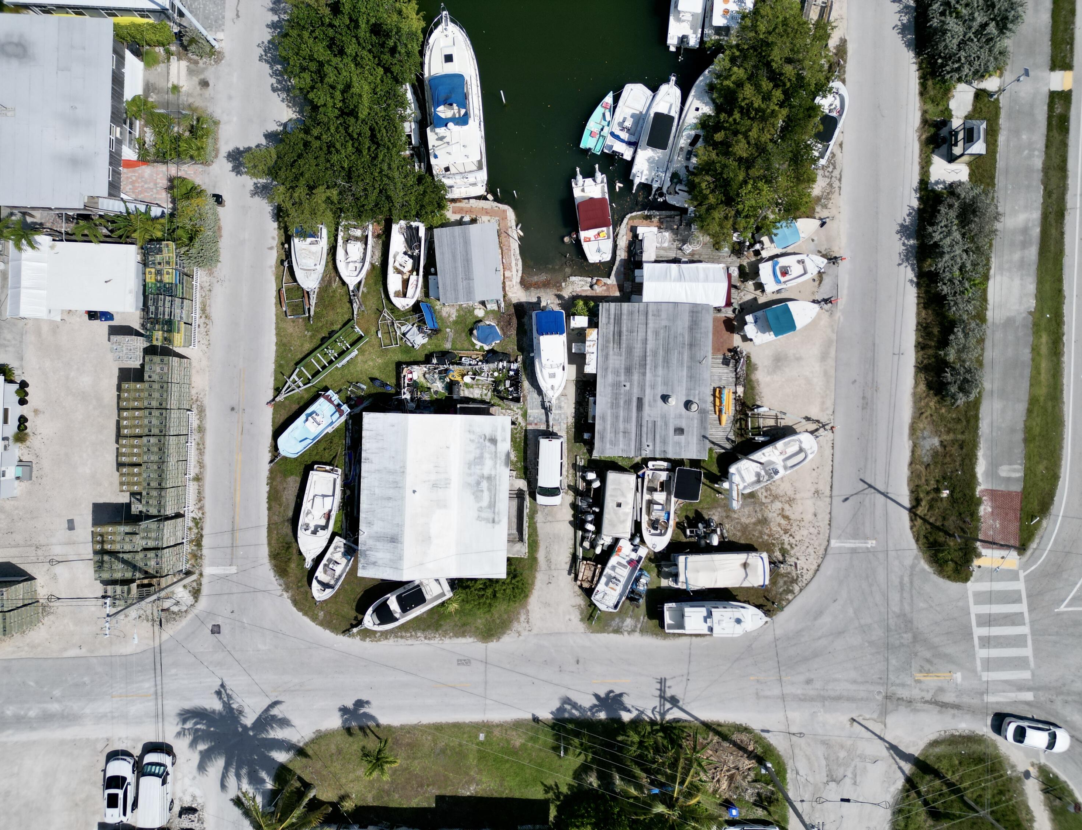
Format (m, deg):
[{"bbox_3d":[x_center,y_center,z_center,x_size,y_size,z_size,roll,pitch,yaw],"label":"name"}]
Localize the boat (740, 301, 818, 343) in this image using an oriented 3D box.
[{"bbox_3d":[17.730,-6.960,56.300,5.700,1.950,2.400,-18,90,0],"label":"boat"}]

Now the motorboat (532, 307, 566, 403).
[{"bbox_3d":[0.770,-4.420,56.490,2.450,2.720,6.660,-3,90,0],"label":"motorboat"}]

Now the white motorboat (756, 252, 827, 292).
[{"bbox_3d":[18.820,-10.710,56.990,4.940,1.510,2.150,-15,90,0],"label":"white motorboat"}]

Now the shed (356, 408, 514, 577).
[{"bbox_3d":[-7.664,5.874,56.379,10.649,4.100,11.766,2,89,0],"label":"shed"}]

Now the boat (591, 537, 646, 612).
[{"bbox_3d":[5.770,11.970,56.350,2.000,1.600,5.650,26,90,0],"label":"boat"}]

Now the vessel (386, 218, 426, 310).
[{"bbox_3d":[-10.087,-11.061,57.736,2.600,1.700,6.696,4,89,0],"label":"vessel"}]

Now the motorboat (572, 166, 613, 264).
[{"bbox_3d":[4.030,-15.250,57.800,2.540,2.220,7.460,-8,90,0],"label":"motorboat"}]

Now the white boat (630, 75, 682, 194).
[{"bbox_3d":[8.983,-21.278,58.677,2.600,2.900,9.160,14,89,0],"label":"white boat"}]

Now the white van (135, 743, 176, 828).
[{"bbox_3d":[-28.749,27.968,57.130,2.000,2.080,5.380,3,89,0],"label":"white van"}]

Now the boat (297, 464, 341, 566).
[{"bbox_3d":[-16.300,7.460,56.300,2.350,1.800,7.400,11,90,0],"label":"boat"}]

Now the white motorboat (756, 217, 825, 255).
[{"bbox_3d":[18.470,-13.450,56.790,4.990,1.920,1.970,-20,90,0],"label":"white motorboat"}]

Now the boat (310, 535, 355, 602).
[{"bbox_3d":[-15.300,11.500,56.550,1.900,1.450,4.900,28,90,0],"label":"boat"}]

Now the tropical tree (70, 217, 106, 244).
[{"bbox_3d":[-32.200,-13.200,55.800,2.500,3.300,2.200,0,90,0],"label":"tropical tree"}]

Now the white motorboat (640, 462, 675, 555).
[{"bbox_3d":[8.610,6.810,56.790,2.290,1.820,6.510,2,90,0],"label":"white motorboat"}]

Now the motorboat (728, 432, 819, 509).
[{"bbox_3d":[16.950,3.480,56.400,6.900,1.600,2.350,-26,90,0],"label":"motorboat"}]

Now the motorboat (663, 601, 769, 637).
[{"bbox_3d":[12.949,14.985,56.738,7.474,3.100,2.400,0,89,0],"label":"motorboat"}]

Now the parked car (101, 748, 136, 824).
[{"bbox_3d":[-31.680,28.100,57.292,1.930,1.740,4.800,3,89,0],"label":"parked car"}]

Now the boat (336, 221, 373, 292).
[{"bbox_3d":[-13.820,-11.750,56.990,2.470,1.610,5.190,2,90,0],"label":"boat"}]

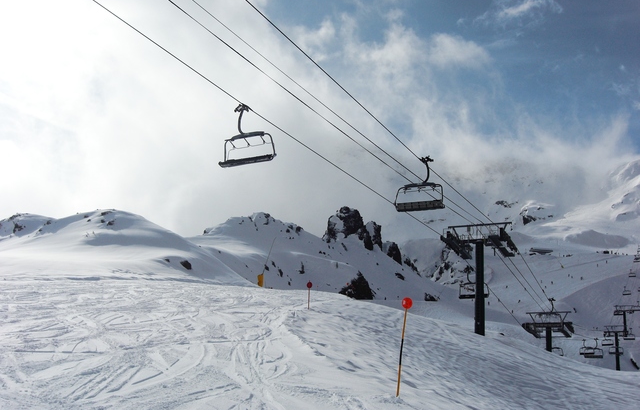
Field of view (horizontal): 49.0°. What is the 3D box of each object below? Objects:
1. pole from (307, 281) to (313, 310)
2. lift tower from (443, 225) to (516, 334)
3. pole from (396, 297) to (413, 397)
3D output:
[{"bbox_3d":[-0.480,4.136,32.133,0.220,1.275,0.170,2,-12,-1],"label":"pole"},{"bbox_3d":[16.004,7.442,70.145,6.900,11.000,6.000,-4,-14,28],"label":"lift tower"},{"bbox_3d":[1.674,2.865,14.205,0.200,1.980,0.170,5,-12,8],"label":"pole"}]

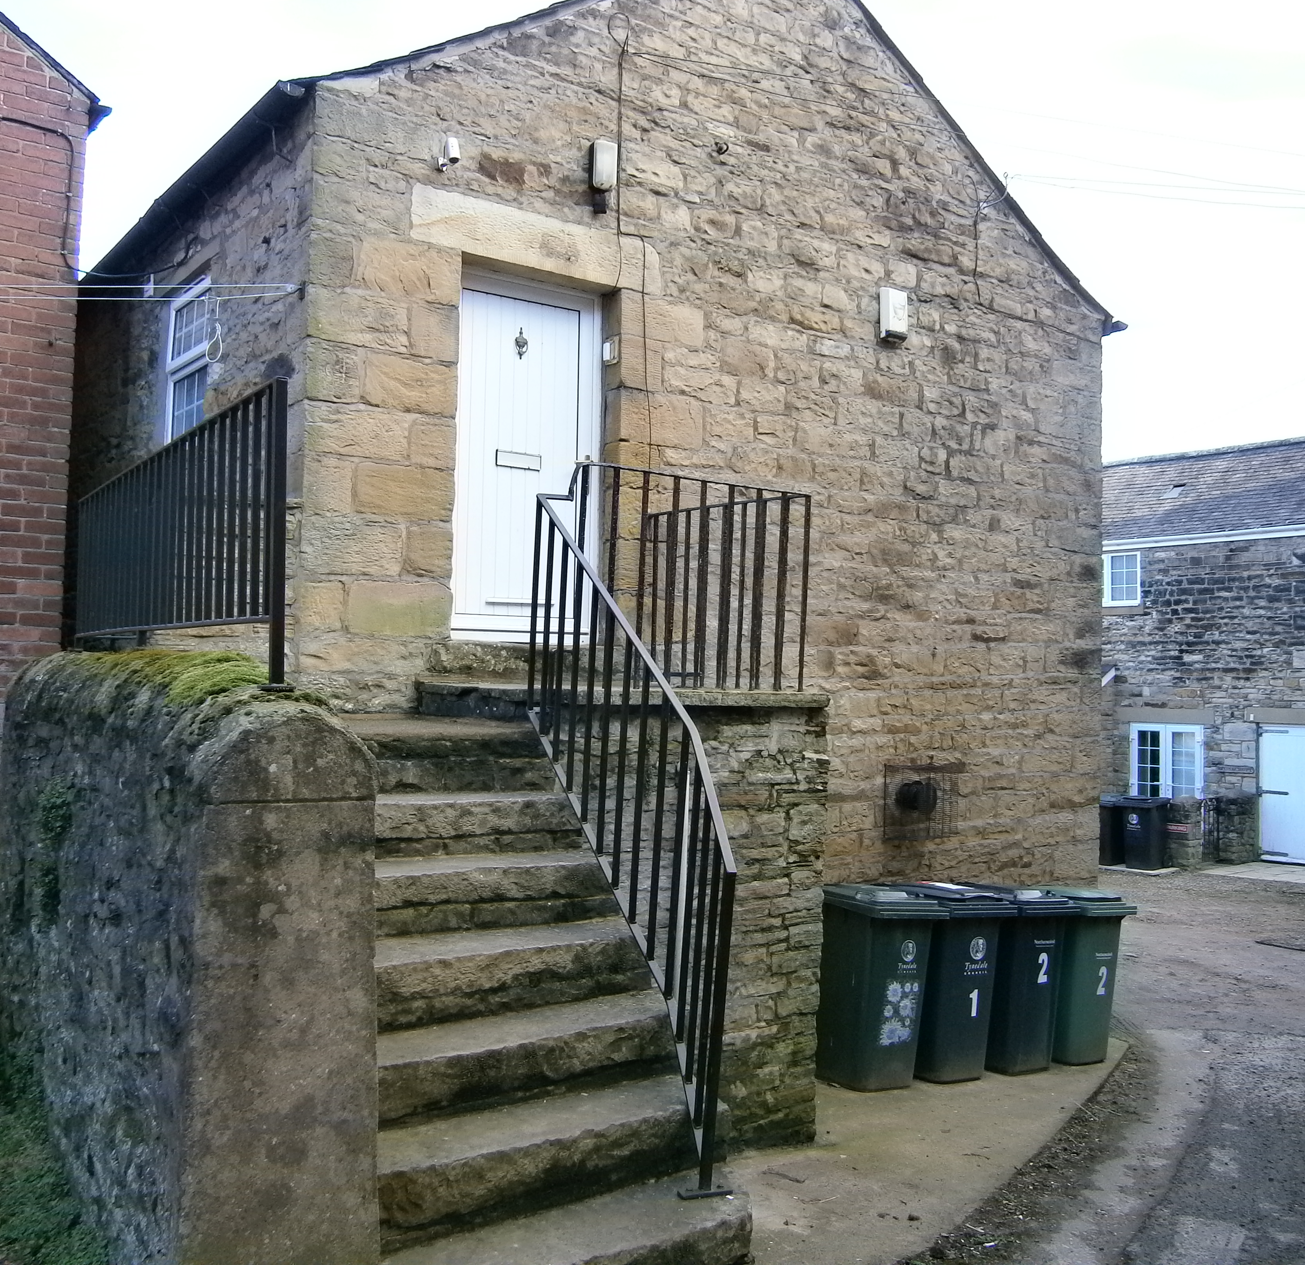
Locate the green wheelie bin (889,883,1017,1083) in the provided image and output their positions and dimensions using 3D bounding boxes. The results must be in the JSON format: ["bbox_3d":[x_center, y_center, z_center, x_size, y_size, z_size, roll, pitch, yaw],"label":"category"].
[{"bbox_3d":[1.652,2.053,7.543,0.580,1.060,0.730,9,-5,-36],"label":"green wheelie bin"}]

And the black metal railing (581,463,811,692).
[{"bbox_3d":[-0.172,-0.197,6.328,1.311,0.960,1.380,2,-3,-36],"label":"black metal railing"}]

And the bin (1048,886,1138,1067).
[{"bbox_3d":[2.653,2.207,8.297,0.580,1.060,0.730,9,-5,-39],"label":"bin"}]

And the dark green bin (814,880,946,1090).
[{"bbox_3d":[1.180,1.982,7.220,0.580,1.060,0.730,9,-5,-34],"label":"dark green bin"}]

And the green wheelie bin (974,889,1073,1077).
[{"bbox_3d":[2.157,2.130,7.911,0.580,1.060,0.730,9,-5,-36],"label":"green wheelie bin"}]

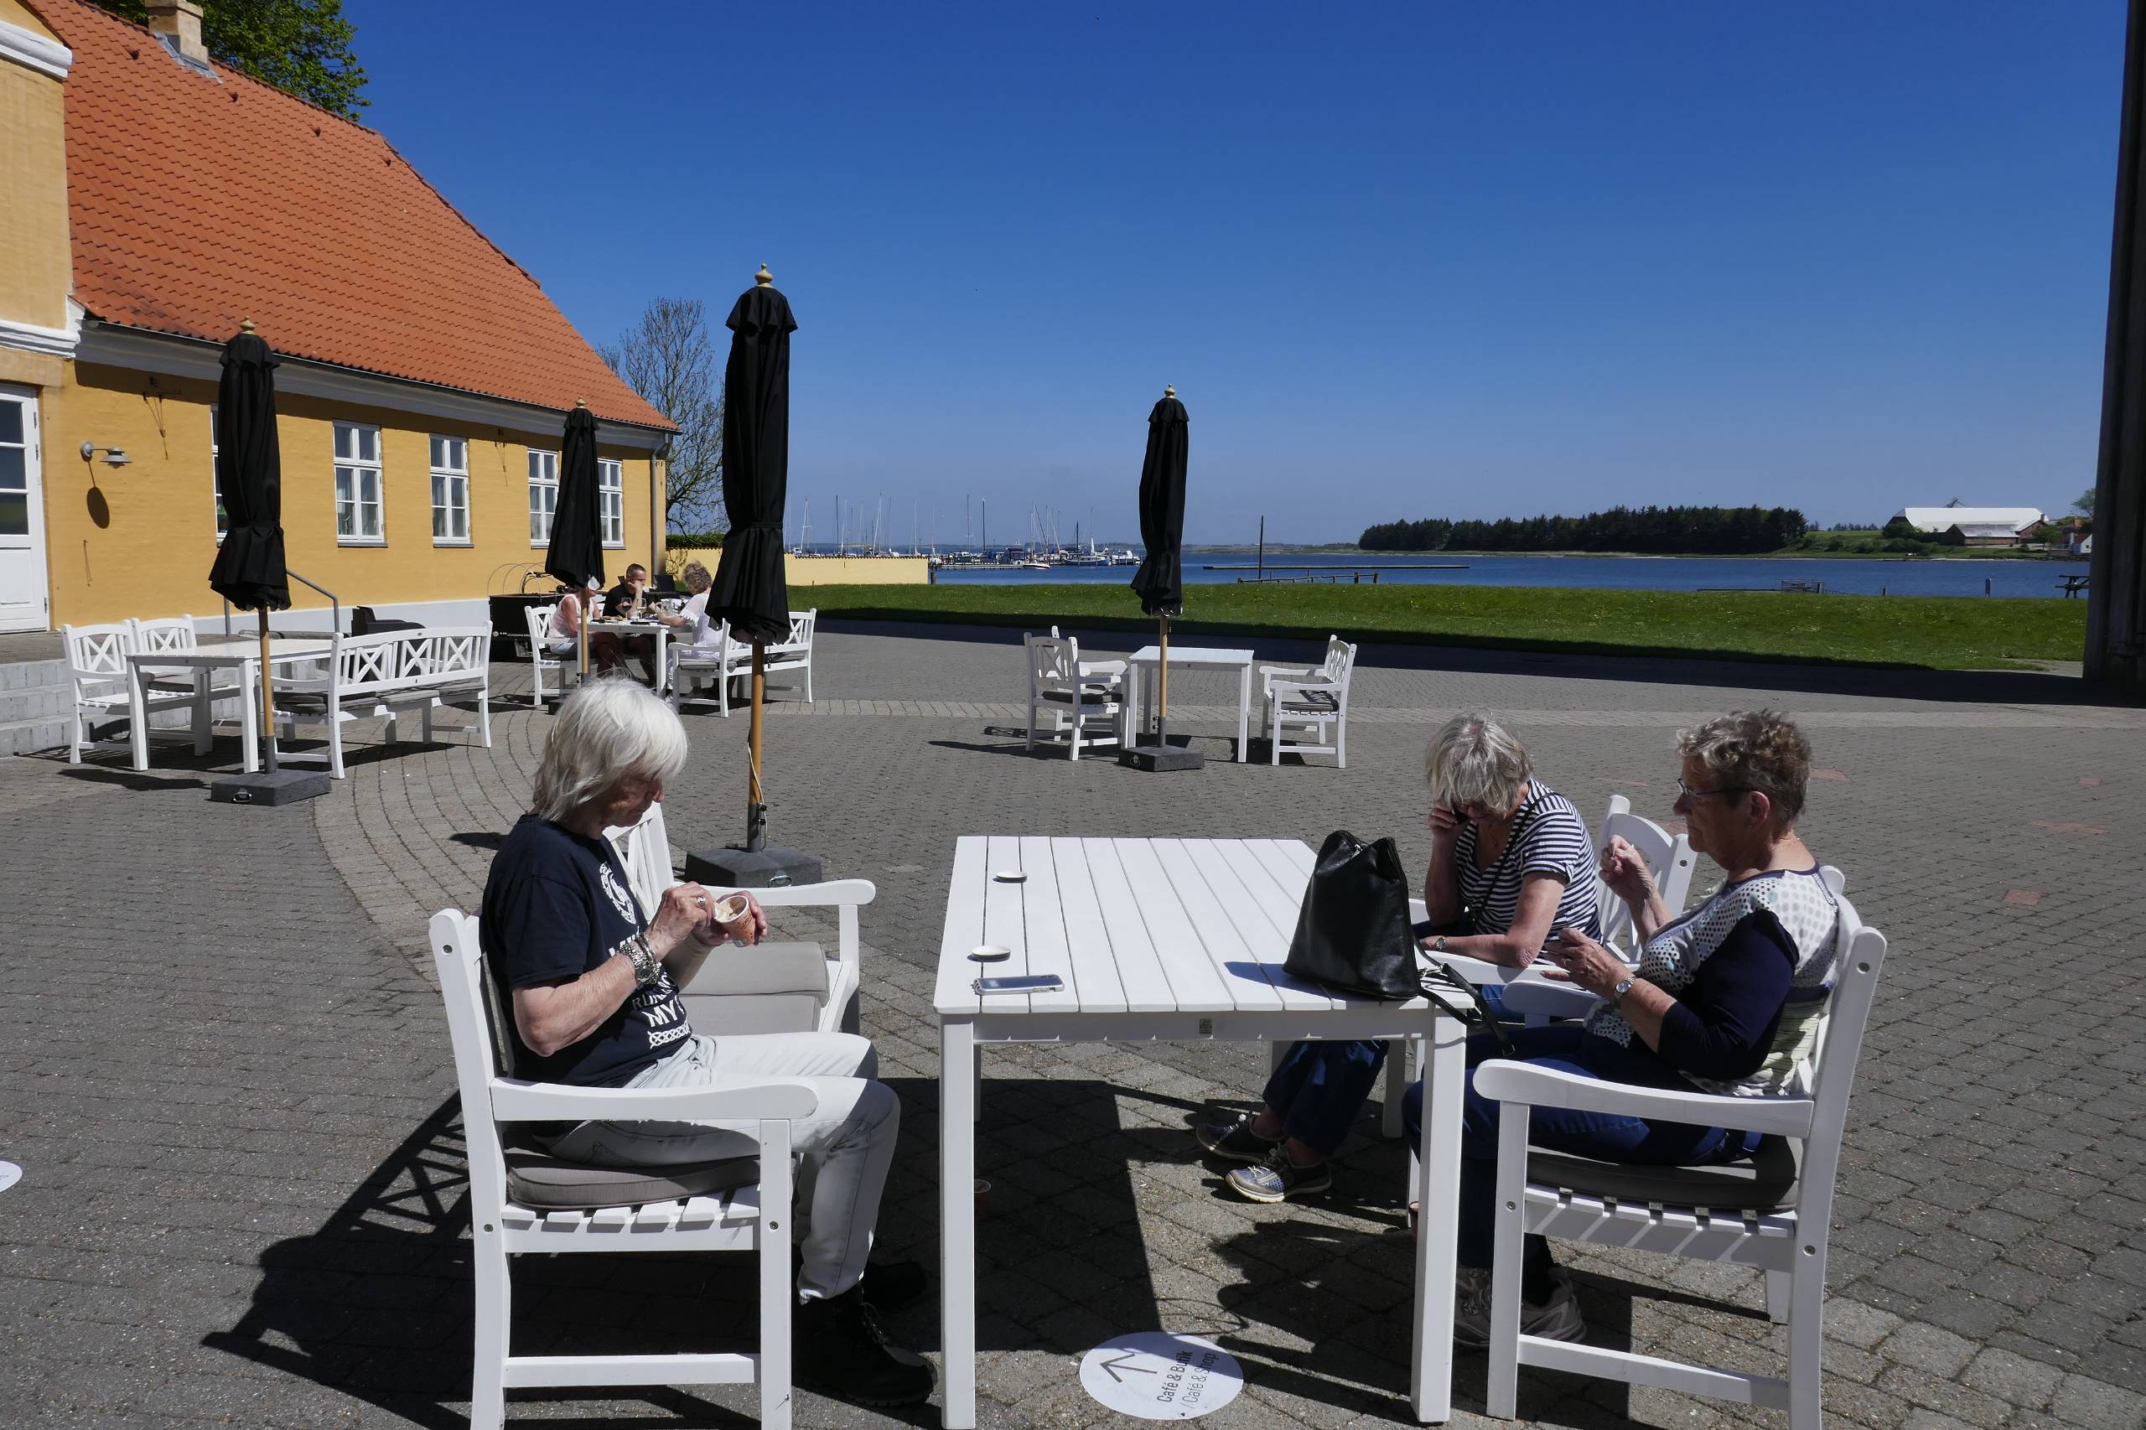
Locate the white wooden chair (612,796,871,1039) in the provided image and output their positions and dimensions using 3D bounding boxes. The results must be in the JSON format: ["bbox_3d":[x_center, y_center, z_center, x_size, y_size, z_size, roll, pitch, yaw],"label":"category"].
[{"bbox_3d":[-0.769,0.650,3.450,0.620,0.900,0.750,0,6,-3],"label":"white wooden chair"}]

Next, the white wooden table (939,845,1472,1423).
[{"bbox_3d":[0.186,0.770,3.200,0.900,0.740,1.430,1,6,-3],"label":"white wooden table"}]

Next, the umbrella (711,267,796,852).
[{"bbox_3d":[-1.421,-0.678,6.744,0.380,2.640,0.370,2,6,0],"label":"umbrella"}]

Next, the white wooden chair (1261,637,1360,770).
[{"bbox_3d":[1.795,-0.149,11.588,0.630,0.905,1.440,1,6,4],"label":"white wooden chair"}]

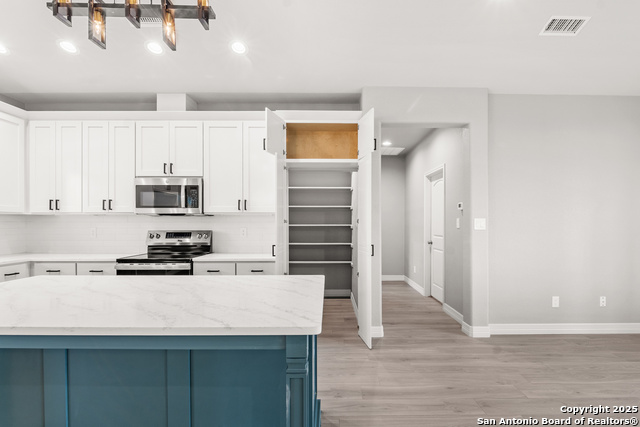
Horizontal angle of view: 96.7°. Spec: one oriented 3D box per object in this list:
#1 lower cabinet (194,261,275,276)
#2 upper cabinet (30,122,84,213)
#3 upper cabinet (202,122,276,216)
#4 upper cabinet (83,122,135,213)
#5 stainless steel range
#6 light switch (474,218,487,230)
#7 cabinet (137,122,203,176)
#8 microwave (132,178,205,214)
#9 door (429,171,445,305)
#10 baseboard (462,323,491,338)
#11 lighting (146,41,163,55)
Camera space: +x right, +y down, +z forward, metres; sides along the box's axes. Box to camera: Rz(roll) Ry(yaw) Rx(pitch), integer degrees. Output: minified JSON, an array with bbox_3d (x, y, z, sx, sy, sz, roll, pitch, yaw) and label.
[{"bbox_3d":[-0.863,0.940,3.240,0.890,0.880,0.620,0,-1,0],"label":"lower cabinet"},{"bbox_3d":[-3.000,-0.520,3.400,0.610,1.065,0.330,0,-1,0],"label":"upper cabinet"},{"bbox_3d":[-0.875,-0.520,3.400,0.880,1.065,0.330,0,-1,0],"label":"upper cabinet"},{"bbox_3d":[-2.395,-0.520,3.400,0.605,1.065,0.330,0,-1,0],"label":"upper cabinet"},{"bbox_3d":[-1.665,0.785,3.200,0.760,1.190,0.690,0,-1,0],"label":"stainless steel range"},{"bbox_3d":[1.757,0.115,3.122,0.120,0.125,0.012,0,0,0],"label":"light switch"},{"bbox_3d":[-1.705,-0.730,3.400,0.770,0.640,0.330,0,-1,0],"label":"cabinet"},{"bbox_3d":[-1.685,-0.190,3.375,0.760,0.420,0.390,0,-1,0],"label":"microwave"},{"bbox_3d":[1.895,0.410,4.460,0.050,2.020,0.760,0,-1,1],"label":"door"},{"bbox_3d":[1.782,1.305,3.200,0.190,0.118,0.140,0,-1,0],"label":"baseboard"},{"bbox_3d":[-1.379,-1.390,2.370,0.160,0.020,0.160,0,-1,0],"label":"lighting"}]

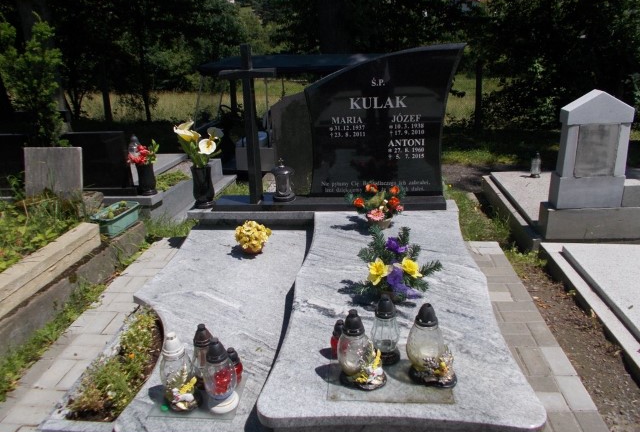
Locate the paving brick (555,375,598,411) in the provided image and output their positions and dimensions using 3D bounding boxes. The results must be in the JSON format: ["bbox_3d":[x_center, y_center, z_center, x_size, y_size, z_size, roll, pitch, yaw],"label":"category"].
[{"bbox_3d":[1.055,0.761,2.005,0.098,0.060,0.198,0,22,6],"label":"paving brick"}]

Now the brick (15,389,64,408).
[{"bbox_3d":[-1.158,0.802,2.051,0.200,0.065,0.100,0,22,6],"label":"brick"}]

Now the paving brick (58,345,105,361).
[{"bbox_3d":[-1.141,0.692,2.338,0.195,0.060,0.100,0,22,6],"label":"paving brick"}]

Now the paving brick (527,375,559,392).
[{"bbox_3d":[0.910,0.744,2.066,0.198,0.060,0.098,0,22,6],"label":"paving brick"}]

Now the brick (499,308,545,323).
[{"bbox_3d":[1.055,0.555,2.517,0.198,0.060,0.098,0,22,6],"label":"brick"}]

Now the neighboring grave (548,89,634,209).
[{"bbox_3d":[1.729,-0.419,3.054,0.420,0.730,0.130,-3,22,7],"label":"neighboring grave"}]

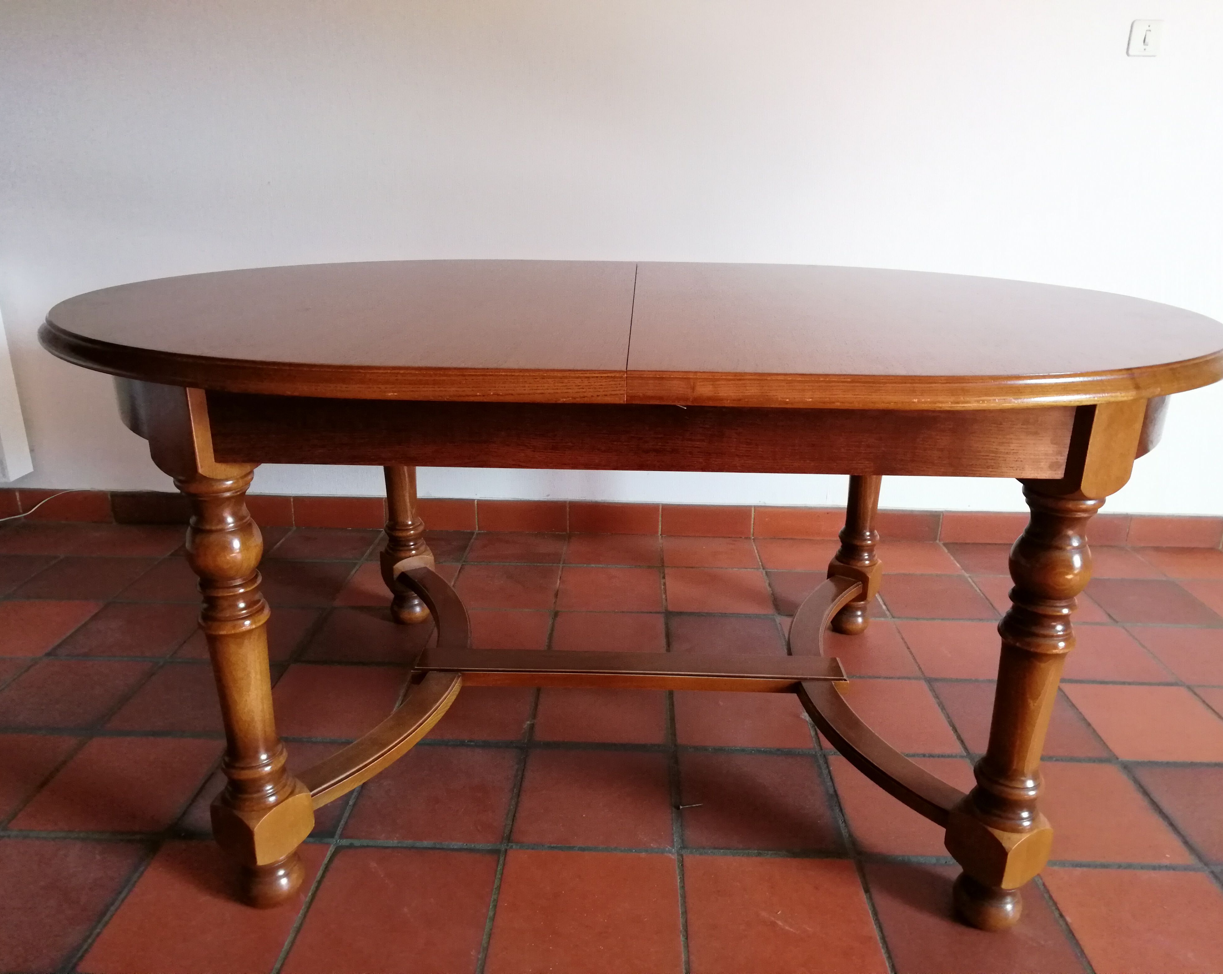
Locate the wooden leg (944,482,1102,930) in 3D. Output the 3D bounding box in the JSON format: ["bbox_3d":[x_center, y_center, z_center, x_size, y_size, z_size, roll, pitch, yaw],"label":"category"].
[{"bbox_3d":[0.505,0.282,1.107,0.103,0.622,0.103,-10,21,-28],"label":"wooden leg"}]

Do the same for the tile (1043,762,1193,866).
[{"bbox_3d":[0.735,0.511,1.417,0.241,0.015,0.241,1,19,1],"label":"tile"}]

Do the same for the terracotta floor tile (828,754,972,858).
[{"bbox_3d":[0.485,0.508,1.429,0.240,0.014,0.240,1,19,1],"label":"terracotta floor tile"}]

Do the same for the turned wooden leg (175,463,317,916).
[{"bbox_3d":[-0.454,0.269,1.129,0.100,0.602,0.100,13,22,31],"label":"turned wooden leg"}]

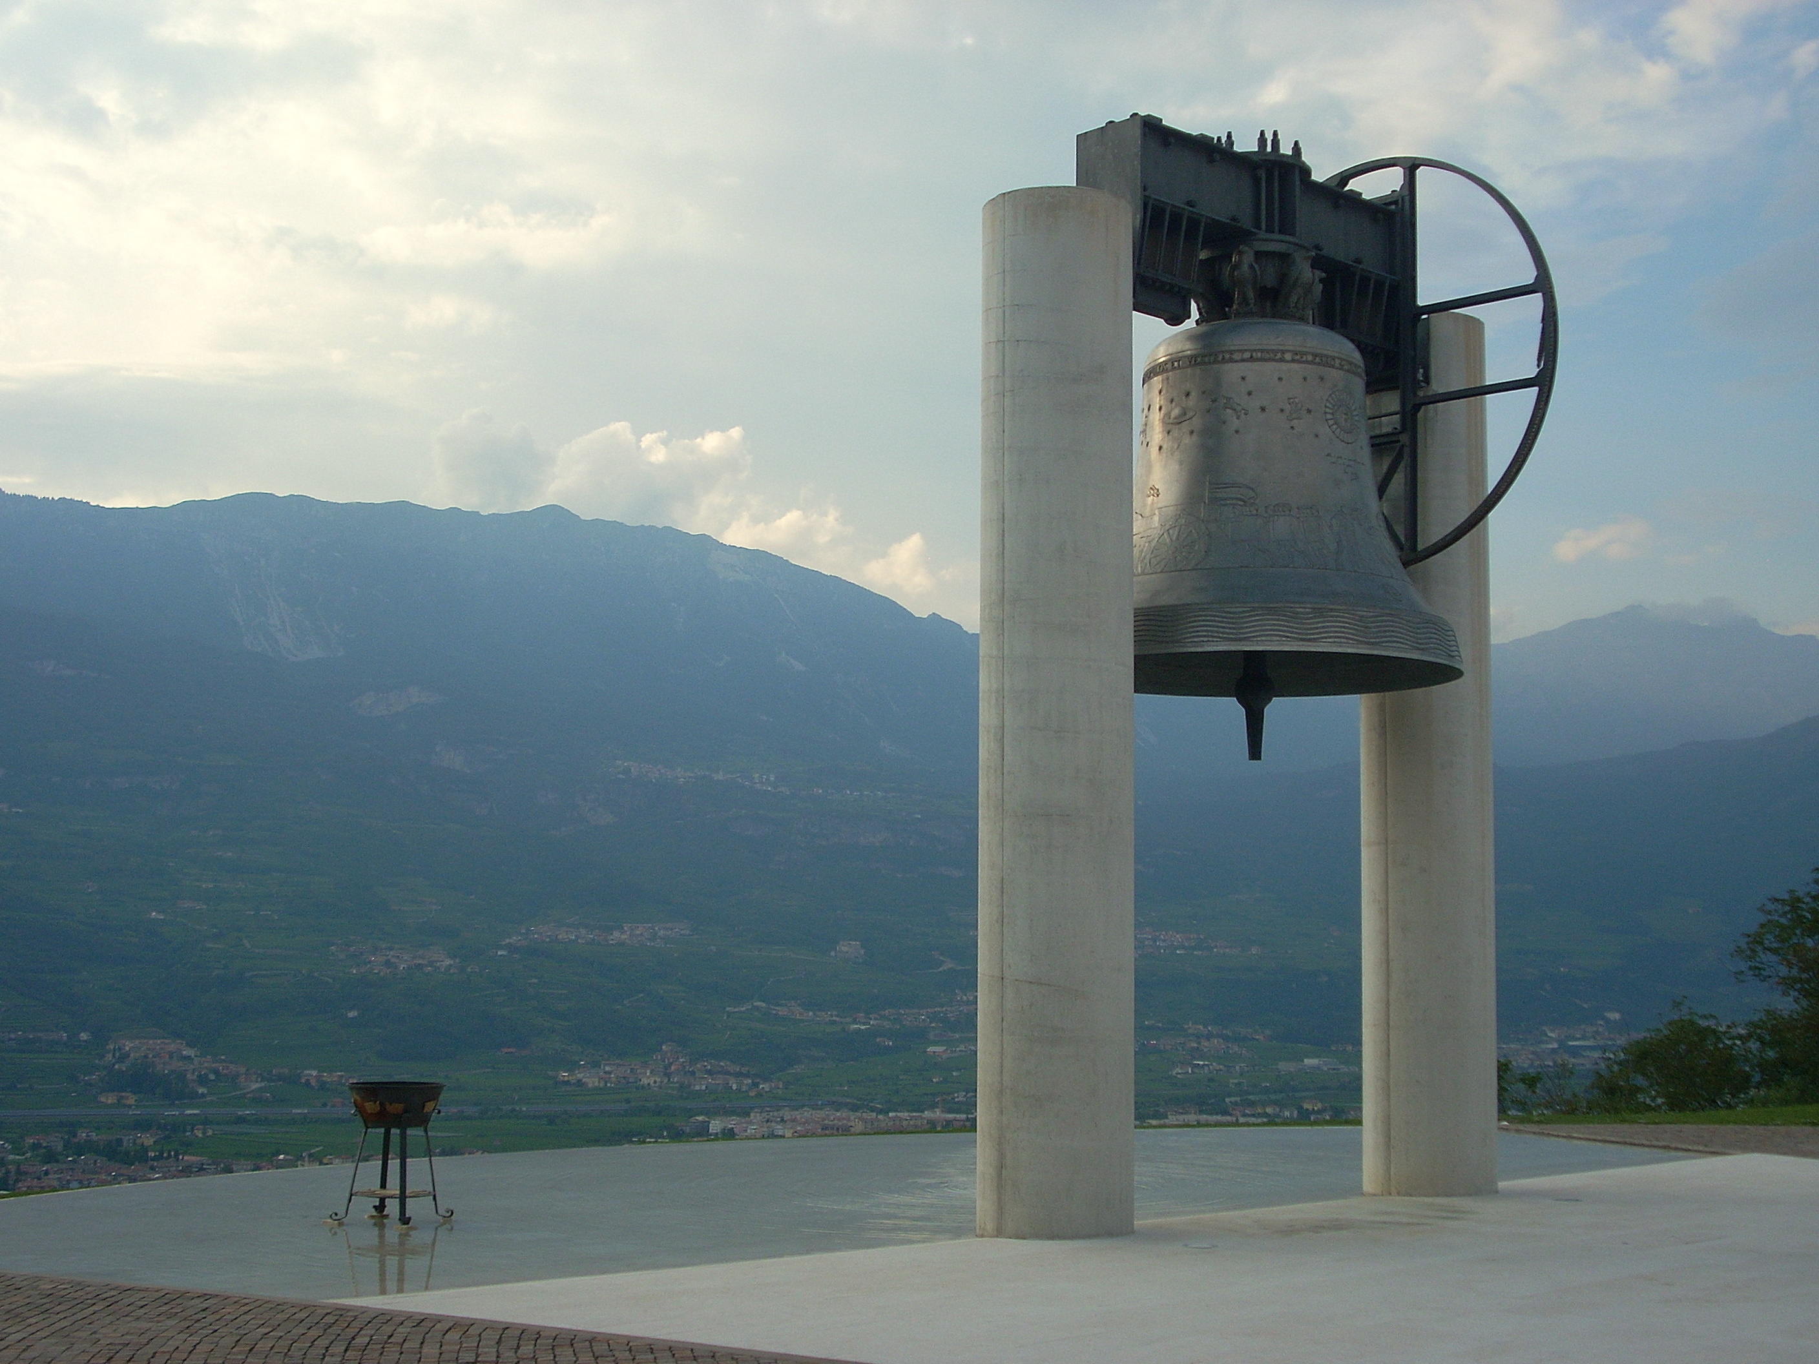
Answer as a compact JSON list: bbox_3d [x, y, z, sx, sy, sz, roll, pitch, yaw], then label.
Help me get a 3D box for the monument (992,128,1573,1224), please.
[{"bbox_3d":[2.773,-0.254,18.746,5.770,8.720,3.500,7,-9,-43],"label":"monument"}]

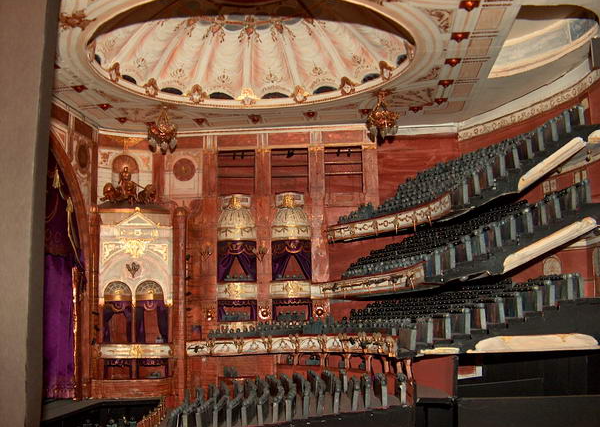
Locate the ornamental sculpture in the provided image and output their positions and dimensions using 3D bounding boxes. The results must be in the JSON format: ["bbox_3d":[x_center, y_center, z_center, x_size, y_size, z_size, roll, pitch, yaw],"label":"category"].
[{"bbox_3d":[-0.391,-0.063,1.467,0.115,0.079,0.055,1,-10,-8],"label":"ornamental sculpture"}]

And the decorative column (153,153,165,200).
[{"bbox_3d":[-0.337,-0.088,1.526,0.024,0.108,0.014,2,-11,-12],"label":"decorative column"}]

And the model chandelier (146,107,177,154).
[{"bbox_3d":[-0.292,-0.177,1.358,0.064,0.092,0.064,1,-10,-8],"label":"model chandelier"}]

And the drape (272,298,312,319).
[{"bbox_3d":[-0.017,0.211,1.423,0.087,0.047,0.015,-2,-11,9],"label":"drape"}]

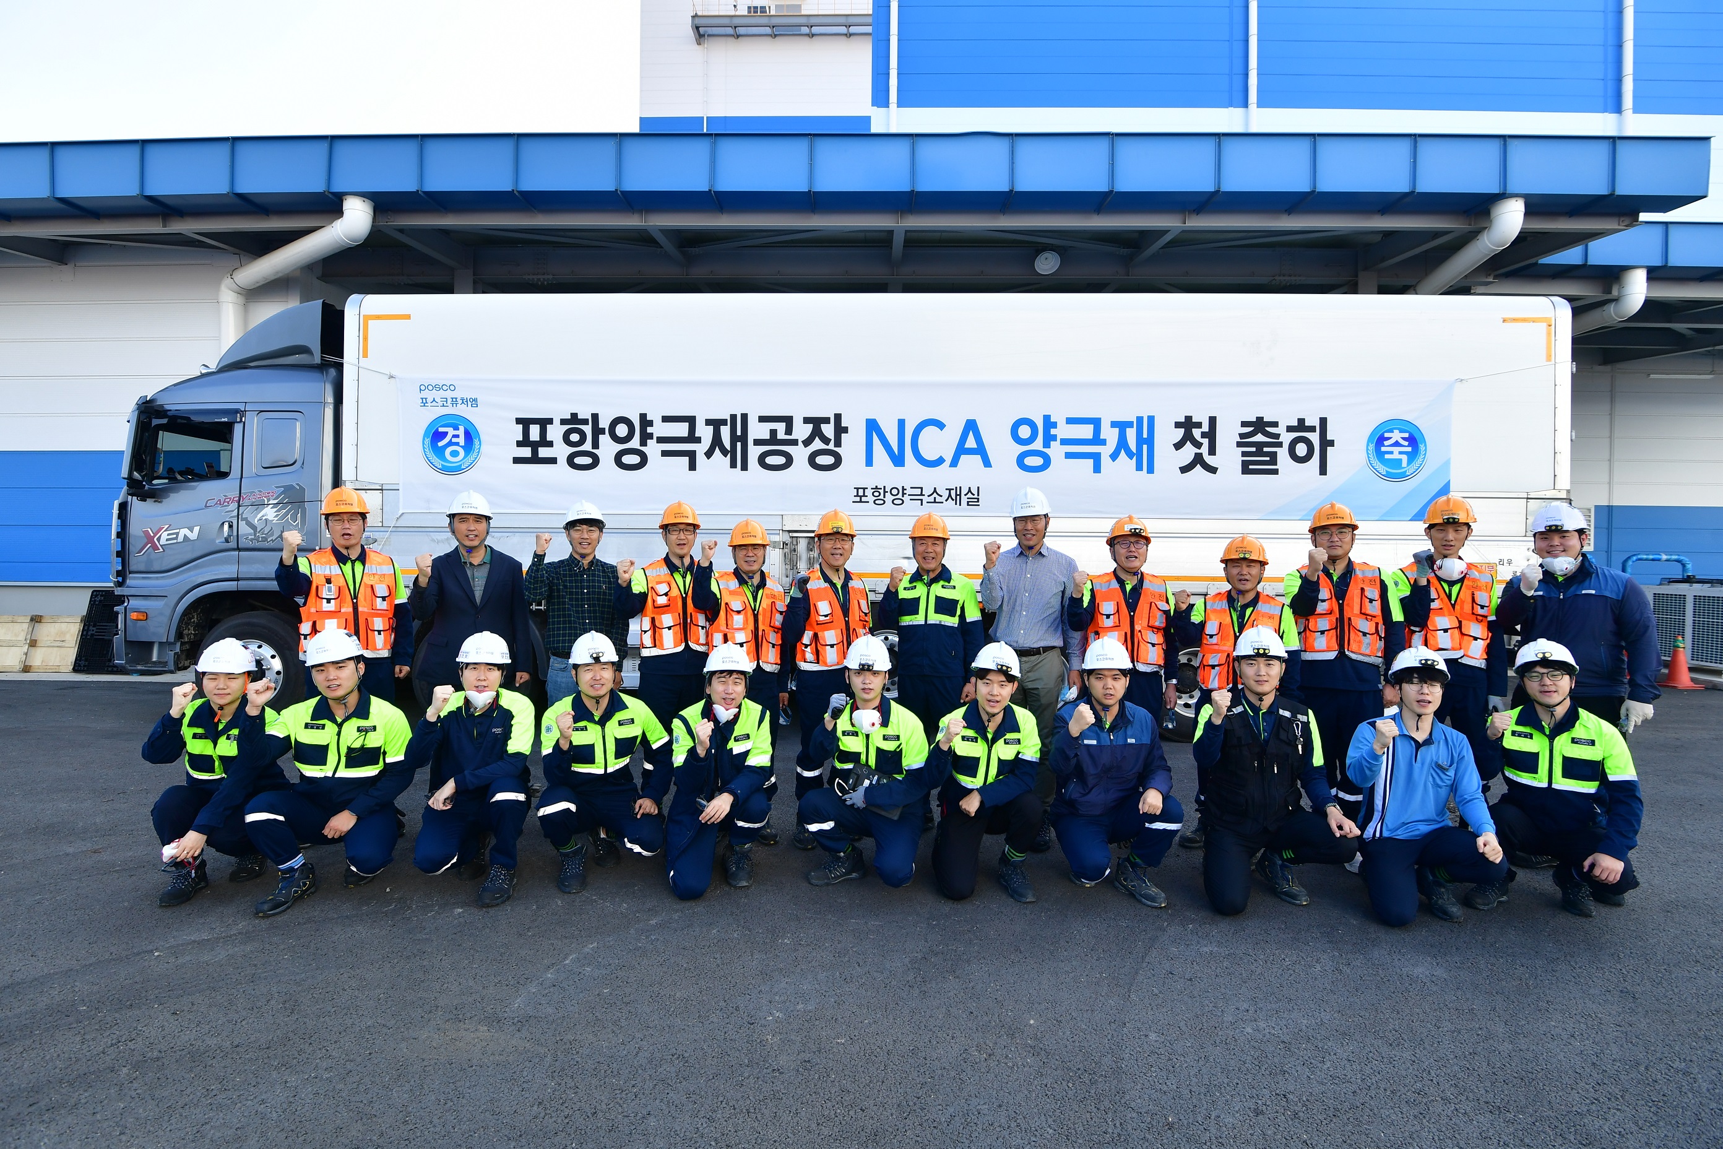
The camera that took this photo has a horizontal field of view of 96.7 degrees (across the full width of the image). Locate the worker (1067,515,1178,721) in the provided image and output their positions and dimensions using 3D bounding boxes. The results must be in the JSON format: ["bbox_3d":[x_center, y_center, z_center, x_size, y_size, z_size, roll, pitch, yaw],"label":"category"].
[{"bbox_3d":[1.368,0.558,4.000,0.570,1.750,0.410,0,-1,15],"label":"worker"}]

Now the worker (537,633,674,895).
[{"bbox_3d":[-1.180,0.830,3.620,0.560,1.131,0.660,0,0,-13],"label":"worker"}]

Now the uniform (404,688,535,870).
[{"bbox_3d":[-1.827,0.952,3.620,0.514,0.860,0.580,1,0,-13],"label":"uniform"}]

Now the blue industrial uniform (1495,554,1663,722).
[{"bbox_3d":[3.760,0.325,4.060,0.760,0.850,0.430,0,0,30],"label":"blue industrial uniform"}]

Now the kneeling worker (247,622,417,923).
[{"bbox_3d":[-2.369,0.820,3.450,0.660,1.150,0.700,1,-1,-32],"label":"kneeling worker"}]

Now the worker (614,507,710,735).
[{"bbox_3d":[-1.035,0.510,4.120,0.558,1.802,0.420,1,0,-15],"label":"worker"}]

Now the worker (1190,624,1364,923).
[{"bbox_3d":[1.830,0.832,3.510,0.620,1.175,0.680,0,0,12],"label":"worker"}]

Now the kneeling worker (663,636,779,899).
[{"bbox_3d":[-0.661,0.868,3.620,0.510,1.088,0.660,1,0,-7],"label":"kneeling worker"}]

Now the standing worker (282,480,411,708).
[{"bbox_3d":[-2.676,0.472,4.000,0.580,1.850,0.400,1,-1,-30],"label":"standing worker"}]

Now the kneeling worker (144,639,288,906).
[{"bbox_3d":[-2.920,0.840,3.500,0.560,1.100,0.660,1,-1,-35],"label":"kneeling worker"}]

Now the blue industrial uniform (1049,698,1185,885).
[{"bbox_3d":[1.167,0.977,3.540,0.610,0.820,0.570,0,-1,14],"label":"blue industrial uniform"}]

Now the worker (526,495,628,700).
[{"bbox_3d":[-1.600,0.494,4.300,0.570,1.797,0.420,0,0,-13],"label":"worker"}]

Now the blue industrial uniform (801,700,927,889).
[{"bbox_3d":[0.022,0.998,3.640,0.630,0.840,0.550,0,-1,8],"label":"blue industrial uniform"}]

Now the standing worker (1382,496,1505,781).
[{"bbox_3d":[3.030,0.517,3.980,0.498,1.860,0.420,0,0,29],"label":"standing worker"}]

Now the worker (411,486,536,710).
[{"bbox_3d":[-2.008,0.483,4.000,0.590,1.840,0.400,1,-1,-25],"label":"worker"}]

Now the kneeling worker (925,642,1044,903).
[{"bbox_3d":[0.572,0.870,3.600,0.540,1.107,0.660,0,0,6],"label":"kneeling worker"}]

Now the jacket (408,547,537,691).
[{"bbox_3d":[-2.058,0.233,4.080,0.610,0.768,0.380,1,0,-18],"label":"jacket"}]

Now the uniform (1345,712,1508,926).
[{"bbox_3d":[2.450,1.020,3.440,0.600,0.810,0.680,0,0,19],"label":"uniform"}]

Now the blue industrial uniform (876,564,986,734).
[{"bbox_3d":[0.358,0.654,4.030,0.570,1.440,0.380,0,-1,4],"label":"blue industrial uniform"}]

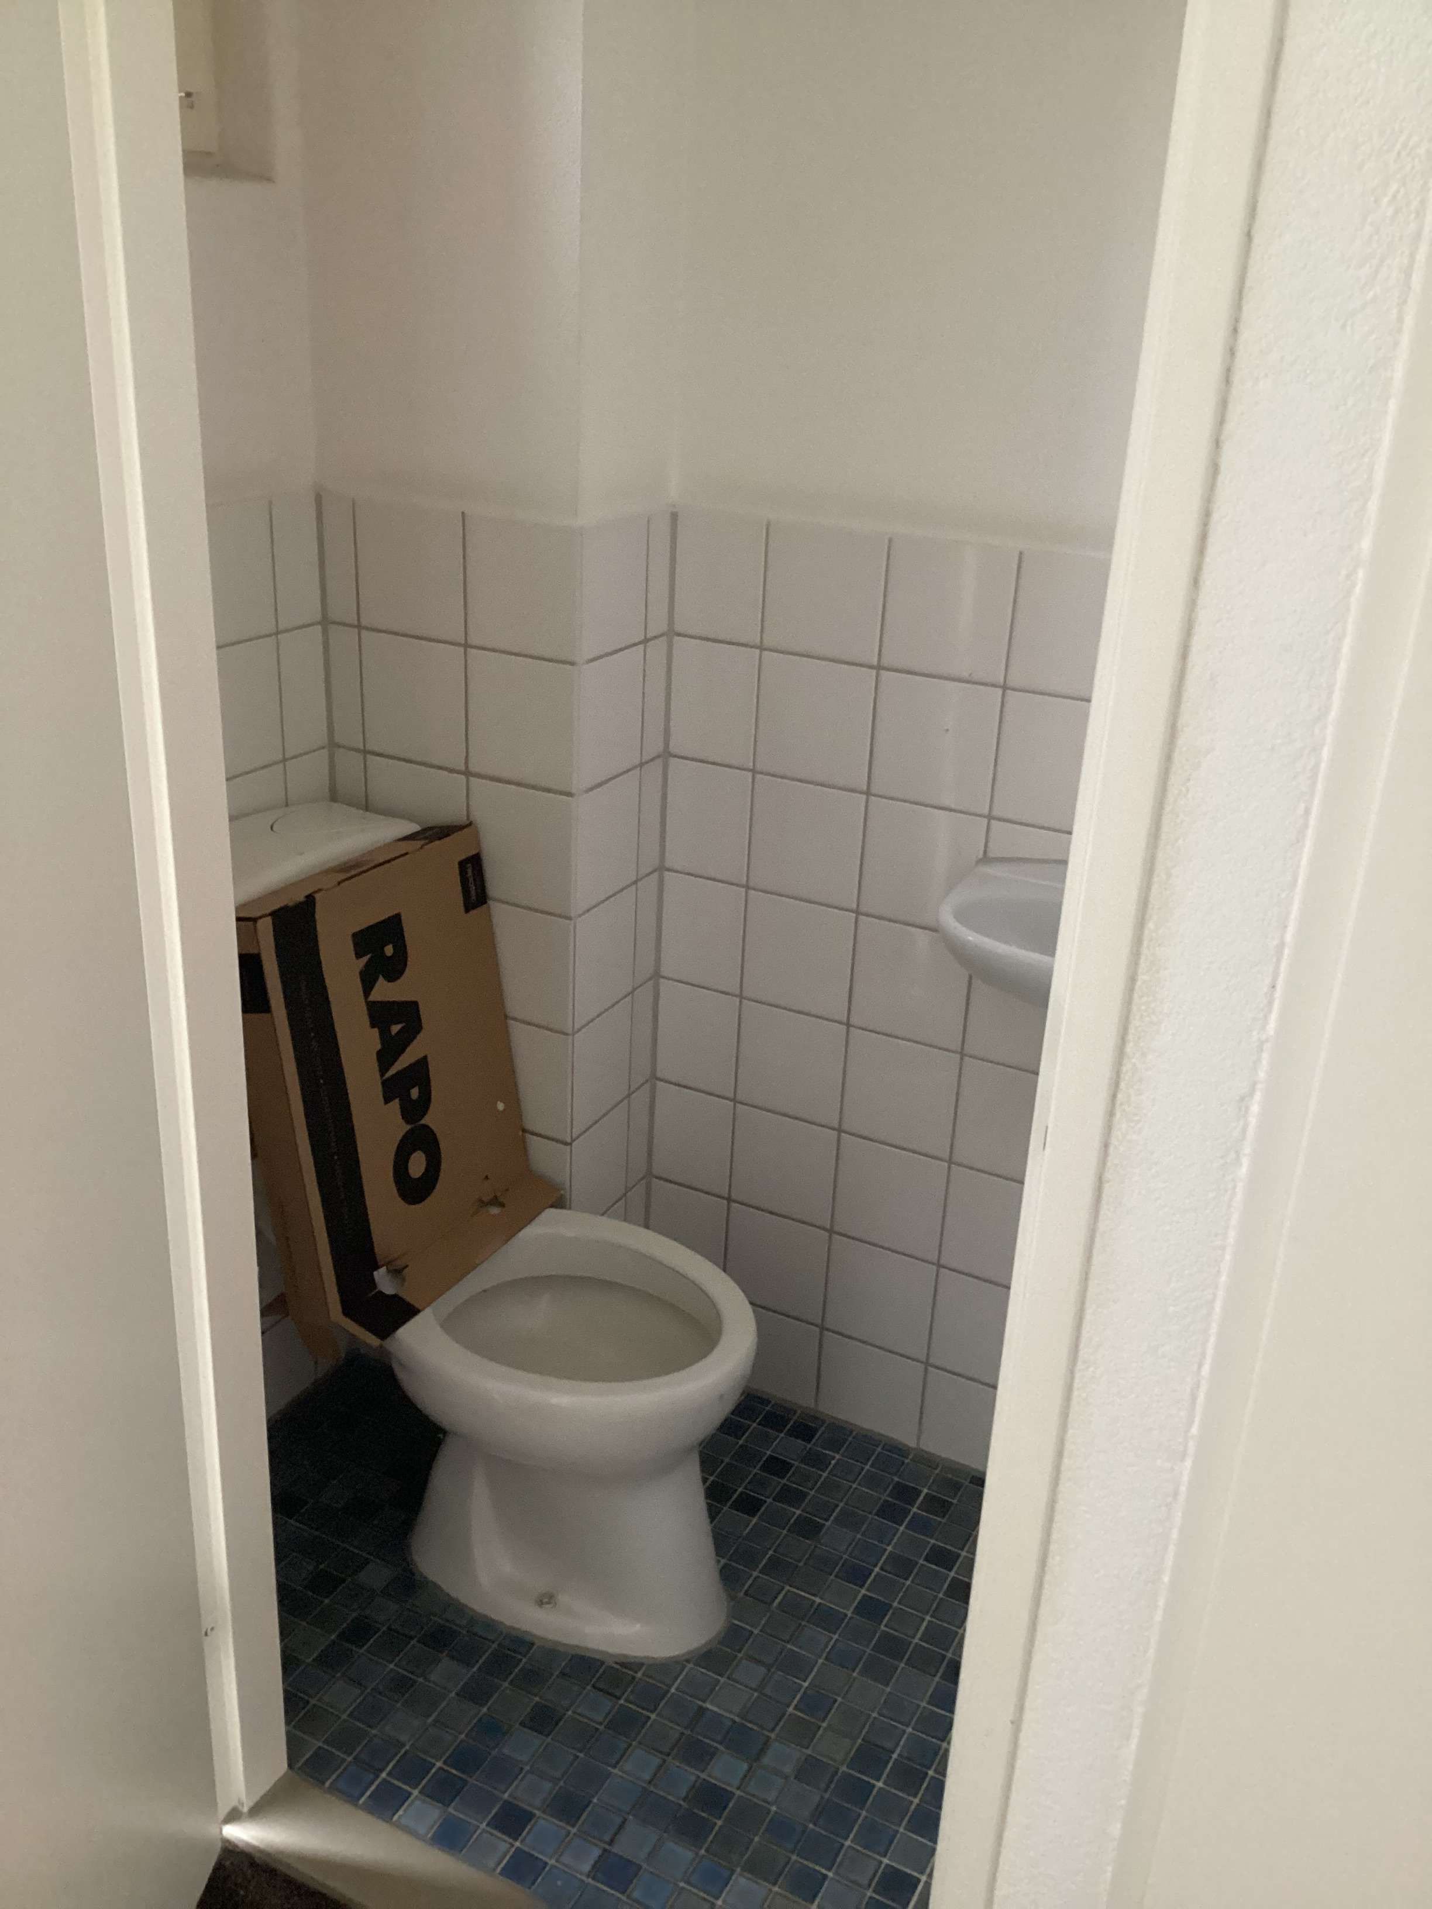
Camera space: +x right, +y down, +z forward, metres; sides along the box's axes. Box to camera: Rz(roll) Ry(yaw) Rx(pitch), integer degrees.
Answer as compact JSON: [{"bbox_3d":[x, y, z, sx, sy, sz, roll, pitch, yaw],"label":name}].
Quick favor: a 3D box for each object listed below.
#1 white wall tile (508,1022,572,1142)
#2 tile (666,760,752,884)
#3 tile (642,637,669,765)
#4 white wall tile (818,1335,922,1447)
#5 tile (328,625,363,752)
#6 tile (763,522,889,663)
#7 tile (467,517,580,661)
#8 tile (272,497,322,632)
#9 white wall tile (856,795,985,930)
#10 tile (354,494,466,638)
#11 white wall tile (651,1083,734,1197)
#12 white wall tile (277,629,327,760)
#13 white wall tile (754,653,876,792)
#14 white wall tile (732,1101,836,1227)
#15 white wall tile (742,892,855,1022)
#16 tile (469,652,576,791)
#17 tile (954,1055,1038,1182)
[{"bbox_3d":[-0.244,0.150,2.153,0.148,0.149,0.010,14,25,24],"label":"white wall tile"},{"bbox_3d":[-0.009,-0.168,2.150,0.119,0.149,0.009,14,26,24],"label":"tile"},{"bbox_3d":[-0.080,-0.311,2.088,0.009,0.149,0.050,14,26,24],"label":"tile"},{"bbox_3d":[0.212,0.589,2.332,0.149,0.134,0.010,14,25,24],"label":"white wall tile"},{"bbox_3d":[-0.447,-0.326,2.083,0.047,0.149,0.010,14,25,24],"label":"tile"},{"bbox_3d":[0.127,-0.417,1.972,0.148,0.148,0.010,14,25,24],"label":"tile"},{"bbox_3d":[-0.214,-0.410,1.915,0.150,0.149,0.009,14,26,24],"label":"tile"},{"bbox_3d":[-0.490,-0.456,1.988,0.010,0.148,0.078,14,25,24],"label":"tile"},{"bbox_3d":[0.247,-0.105,2.033,0.148,0.149,0.009,14,26,24],"label":"white wall tile"},{"bbox_3d":[-0.349,-0.443,1.974,0.148,0.148,0.010,14,25,24],"label":"tile"},{"bbox_3d":[-0.030,0.252,2.330,0.119,0.149,0.009,14,26,24],"label":"white wall tile"},{"bbox_3d":[-0.497,-0.315,2.048,0.009,0.149,0.079,14,26,24],"label":"white wall tile"},{"bbox_3d":[0.121,-0.279,2.042,0.149,0.149,0.010,14,25,24],"label":"white wall tile"},{"bbox_3d":[0.092,0.282,2.275,0.148,0.149,0.009,14,26,24],"label":"white wall tile"},{"bbox_3d":[0.106,0.002,2.151,0.148,0.148,0.010,14,25,24],"label":"white wall tile"},{"bbox_3d":[-0.222,-0.270,1.976,0.148,0.149,0.010,14,25,24],"label":"tile"},{"bbox_3d":[0.369,0.209,2.094,0.149,0.149,0.010,14,25,24],"label":"tile"}]

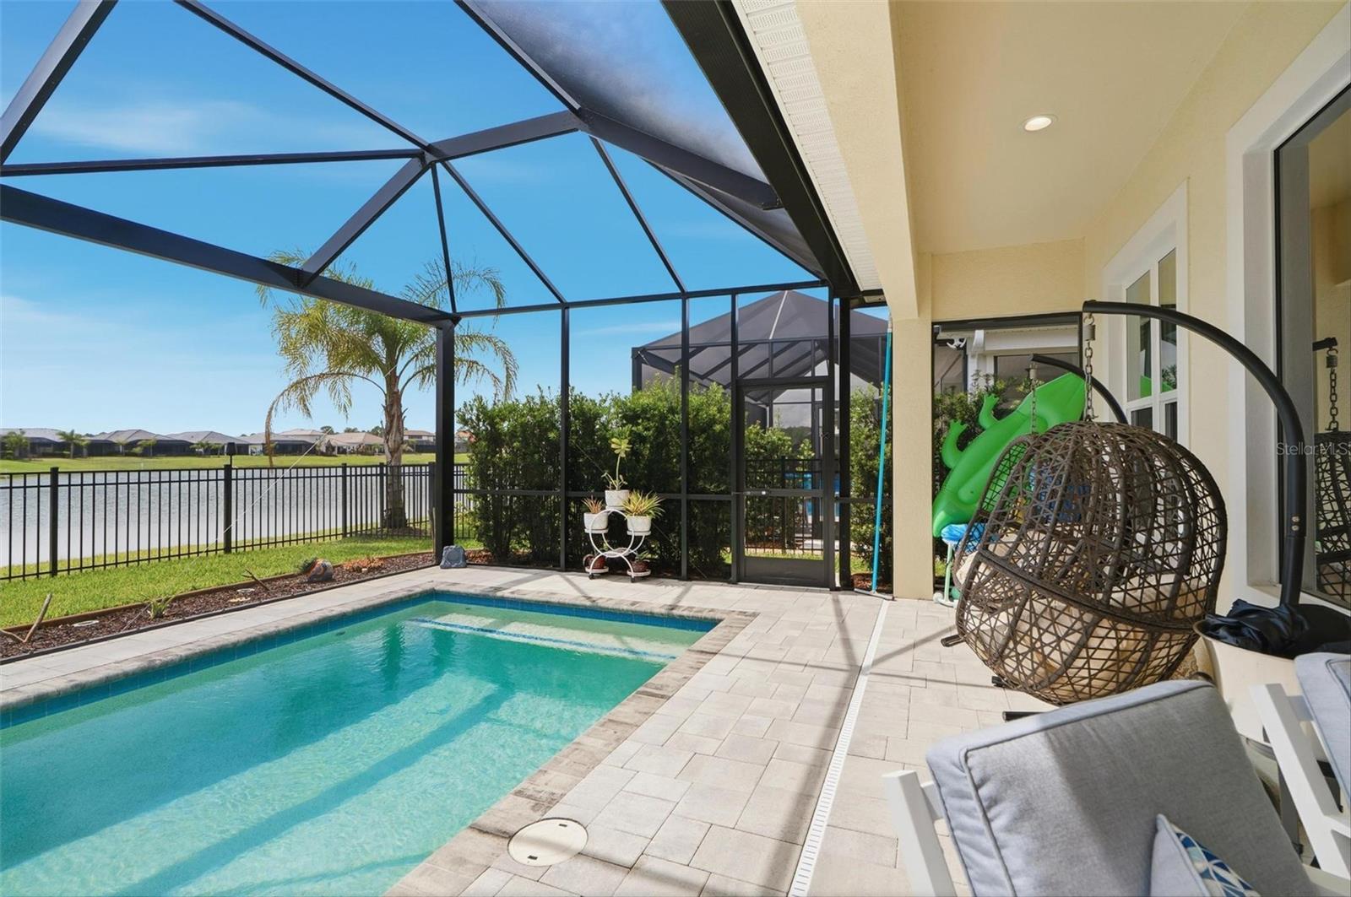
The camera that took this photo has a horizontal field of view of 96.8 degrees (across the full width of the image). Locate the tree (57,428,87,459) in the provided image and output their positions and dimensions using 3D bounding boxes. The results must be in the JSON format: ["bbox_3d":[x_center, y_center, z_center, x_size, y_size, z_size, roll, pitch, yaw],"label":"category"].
[{"bbox_3d":[-106.709,-0.840,106.000,4.200,5.200,4.200,0,-1,0],"label":"tree"}]

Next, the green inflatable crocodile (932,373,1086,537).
[{"bbox_3d":[2.906,0.060,5.250,0.950,1.720,0.400,40,16,15],"label":"green inflatable crocodile"}]

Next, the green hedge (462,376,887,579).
[{"bbox_3d":[-0.200,0.300,8.000,5.500,2.350,1.200,0,-1,17],"label":"green hedge"}]

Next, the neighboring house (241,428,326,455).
[{"bbox_3d":[-96.370,-1.294,147.000,14.000,5.600,14.500,0,-1,23],"label":"neighboring house"}]

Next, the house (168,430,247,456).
[{"bbox_3d":[-104.474,-1.179,134.000,14.000,5.600,13.500,0,-1,23],"label":"house"}]

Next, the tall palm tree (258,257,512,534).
[{"bbox_3d":[-5.549,-1.102,11.700,4.600,5.400,4.500,0,-1,0],"label":"tall palm tree"}]

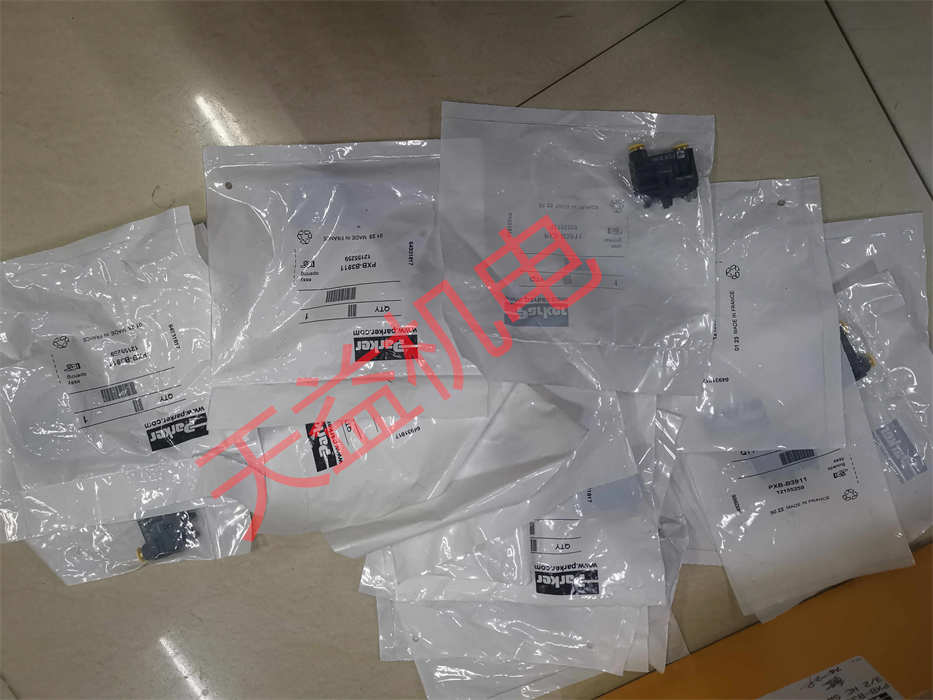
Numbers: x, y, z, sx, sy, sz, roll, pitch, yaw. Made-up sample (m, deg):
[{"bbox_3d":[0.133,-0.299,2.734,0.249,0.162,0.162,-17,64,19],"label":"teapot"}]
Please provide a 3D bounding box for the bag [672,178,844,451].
[{"bbox_3d":[0.159,-0.019,0.392,0.106,0.018,0.151,-2,95,0],"label":"bag"}]

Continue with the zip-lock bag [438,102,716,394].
[{"bbox_3d":[0.062,-0.056,0.388,0.153,0.020,0.159,2,95,0],"label":"zip-lock bag"}]

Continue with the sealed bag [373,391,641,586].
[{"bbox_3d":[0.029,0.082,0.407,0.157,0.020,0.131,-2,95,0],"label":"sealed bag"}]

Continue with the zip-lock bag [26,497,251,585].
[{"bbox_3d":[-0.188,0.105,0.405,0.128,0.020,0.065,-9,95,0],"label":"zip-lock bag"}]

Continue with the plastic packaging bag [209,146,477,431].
[{"bbox_3d":[-0.068,-0.036,0.390,0.156,0.020,0.158,-1,95,0],"label":"plastic packaging bag"}]

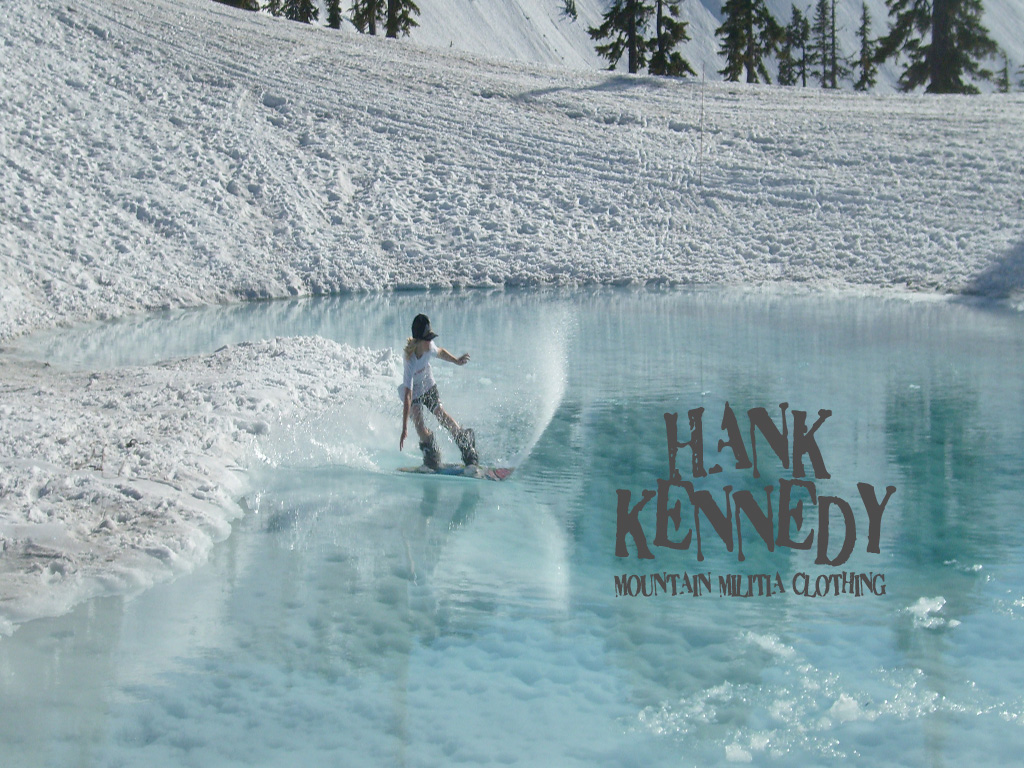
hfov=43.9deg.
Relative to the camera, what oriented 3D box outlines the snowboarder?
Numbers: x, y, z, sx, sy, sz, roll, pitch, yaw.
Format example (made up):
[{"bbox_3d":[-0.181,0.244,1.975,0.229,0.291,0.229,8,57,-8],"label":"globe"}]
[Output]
[{"bbox_3d":[-0.763,0.067,13.200,0.830,1.630,0.600,-1,9,-5],"label":"snowboarder"}]

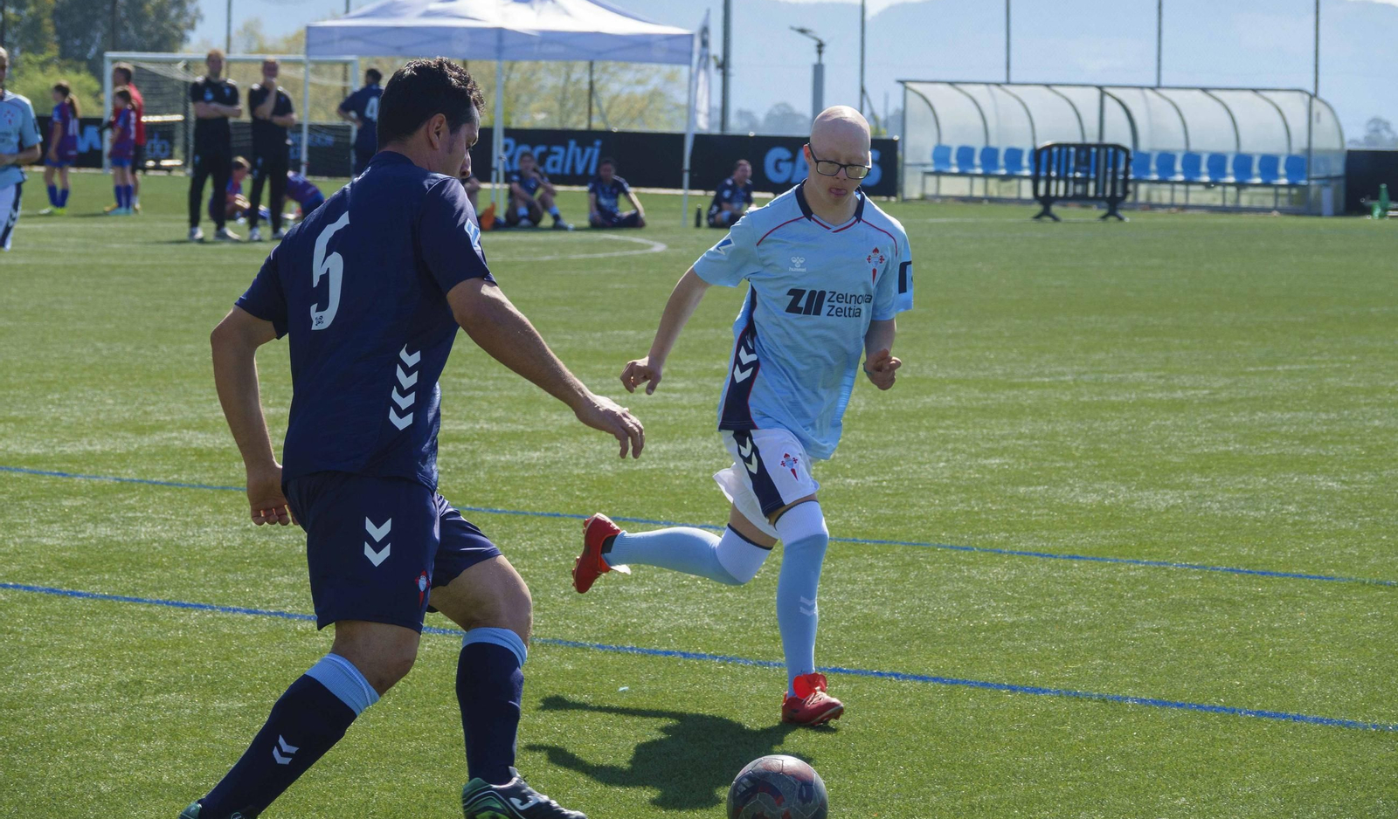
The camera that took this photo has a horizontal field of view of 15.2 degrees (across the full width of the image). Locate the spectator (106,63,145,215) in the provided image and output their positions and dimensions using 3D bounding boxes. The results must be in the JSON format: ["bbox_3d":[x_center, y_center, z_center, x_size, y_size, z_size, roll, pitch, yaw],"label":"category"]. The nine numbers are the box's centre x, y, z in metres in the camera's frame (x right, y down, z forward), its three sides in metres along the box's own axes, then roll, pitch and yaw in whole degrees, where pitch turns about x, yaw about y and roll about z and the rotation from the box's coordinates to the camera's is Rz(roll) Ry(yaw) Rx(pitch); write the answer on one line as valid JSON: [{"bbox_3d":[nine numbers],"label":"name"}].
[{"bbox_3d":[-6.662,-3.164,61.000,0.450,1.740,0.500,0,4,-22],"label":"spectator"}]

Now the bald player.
[{"bbox_3d":[0.133,0.017,13.700,0.700,1.610,0.800,-1,4,-33],"label":"bald player"}]

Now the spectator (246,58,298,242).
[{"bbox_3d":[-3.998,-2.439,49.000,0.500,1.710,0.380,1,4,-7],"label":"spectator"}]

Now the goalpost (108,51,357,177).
[{"bbox_3d":[-7.270,-4.962,88.875,6.180,2.090,1.900,4,5,42],"label":"goalpost"}]

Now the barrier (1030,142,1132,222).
[{"bbox_3d":[5.179,-3.083,71.000,1.950,1.040,0.500,-2,5,-43],"label":"barrier"}]

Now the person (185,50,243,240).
[{"bbox_3d":[-4.529,-2.465,49.000,0.520,1.780,0.380,1,4,-7],"label":"person"}]

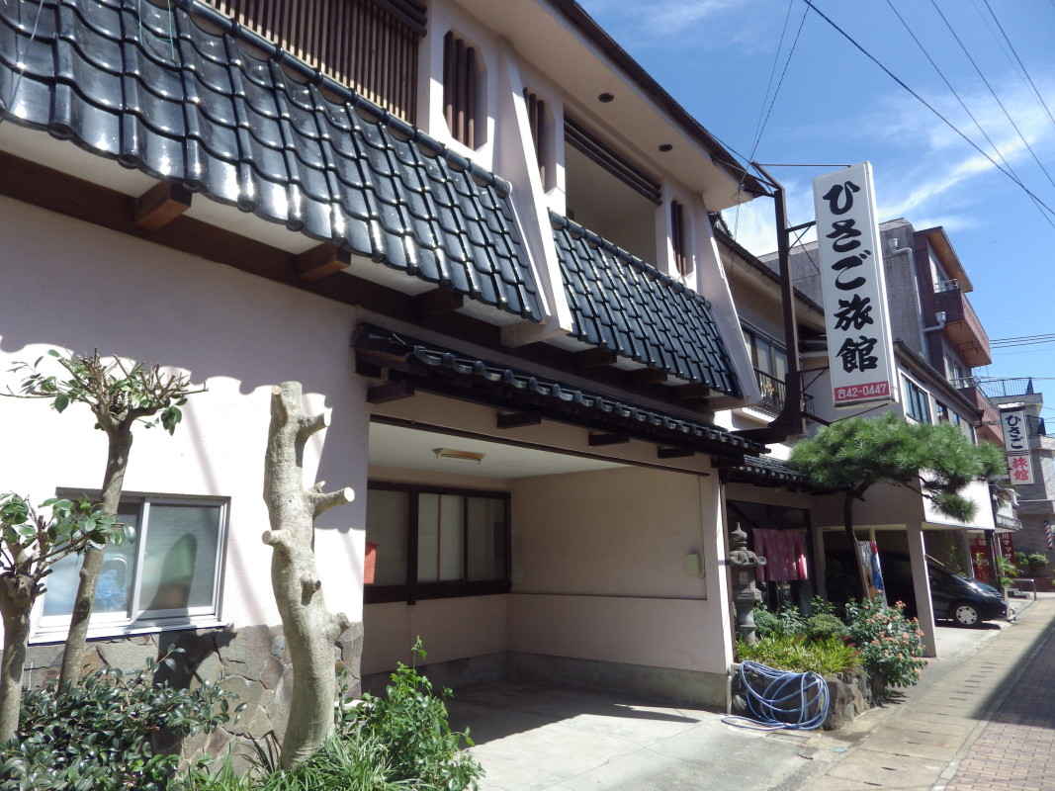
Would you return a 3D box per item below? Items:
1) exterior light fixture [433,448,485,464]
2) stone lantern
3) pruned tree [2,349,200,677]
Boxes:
[{"bbox_3d":[-0.717,0.660,7.176,0.148,0.099,0.657,-12,-17,39],"label":"exterior light fixture"},{"bbox_3d":[2.770,2.449,8.588,0.573,1.621,0.613,-12,-17,39],"label":"stone lantern"},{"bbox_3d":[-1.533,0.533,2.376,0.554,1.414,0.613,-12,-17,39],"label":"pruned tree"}]

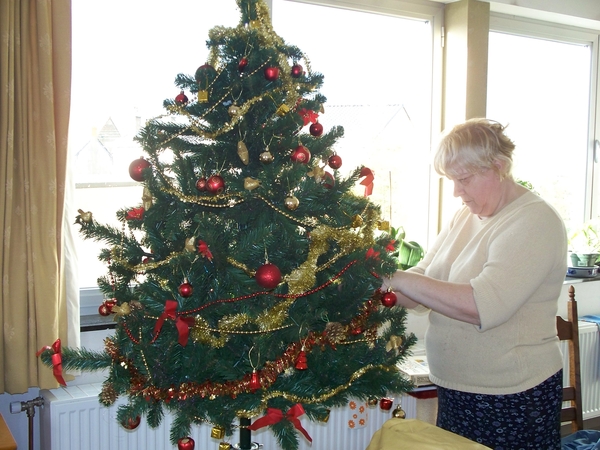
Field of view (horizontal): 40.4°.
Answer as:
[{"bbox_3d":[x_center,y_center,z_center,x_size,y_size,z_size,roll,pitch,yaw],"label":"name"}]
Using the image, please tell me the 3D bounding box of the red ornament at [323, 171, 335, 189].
[{"bbox_3d":[0.069,-0.112,2.040,0.042,0.044,0.042,1,4,0],"label":"red ornament"}]

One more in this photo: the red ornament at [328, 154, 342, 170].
[{"bbox_3d":[0.090,-0.159,2.070,0.035,0.039,0.035,1,5,2],"label":"red ornament"}]

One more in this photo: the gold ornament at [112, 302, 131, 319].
[{"bbox_3d":[-0.456,0.218,2.080,0.047,0.042,0.028,1,4,11],"label":"gold ornament"}]

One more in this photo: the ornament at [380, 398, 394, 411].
[{"bbox_3d":[0.267,0.551,2.500,0.038,0.038,0.038,1,4,0],"label":"ornament"}]

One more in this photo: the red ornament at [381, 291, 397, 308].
[{"bbox_3d":[0.226,0.190,2.080,0.038,0.045,0.038,1,4,0],"label":"red ornament"}]

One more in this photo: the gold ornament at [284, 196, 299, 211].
[{"bbox_3d":[-0.020,-0.055,2.030,0.035,0.039,0.035,1,4,0],"label":"gold ornament"}]

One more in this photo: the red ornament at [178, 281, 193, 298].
[{"bbox_3d":[-0.274,0.154,1.950,0.034,0.041,0.034,0,5,-8],"label":"red ornament"}]

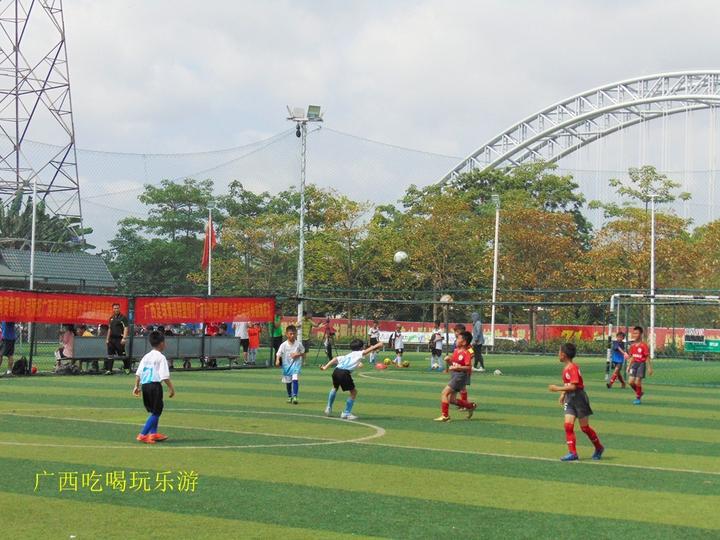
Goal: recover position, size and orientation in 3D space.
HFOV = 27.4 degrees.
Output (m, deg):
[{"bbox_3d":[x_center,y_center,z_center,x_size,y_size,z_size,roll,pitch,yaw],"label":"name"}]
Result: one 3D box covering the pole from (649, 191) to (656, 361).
[{"bbox_3d":[11.162,0.263,56.300,0.400,6.245,0.300,1,-2,15],"label":"pole"}]

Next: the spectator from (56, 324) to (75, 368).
[{"bbox_3d":[-7.172,1.849,36.044,0.650,1.158,0.450,1,-2,15],"label":"spectator"}]

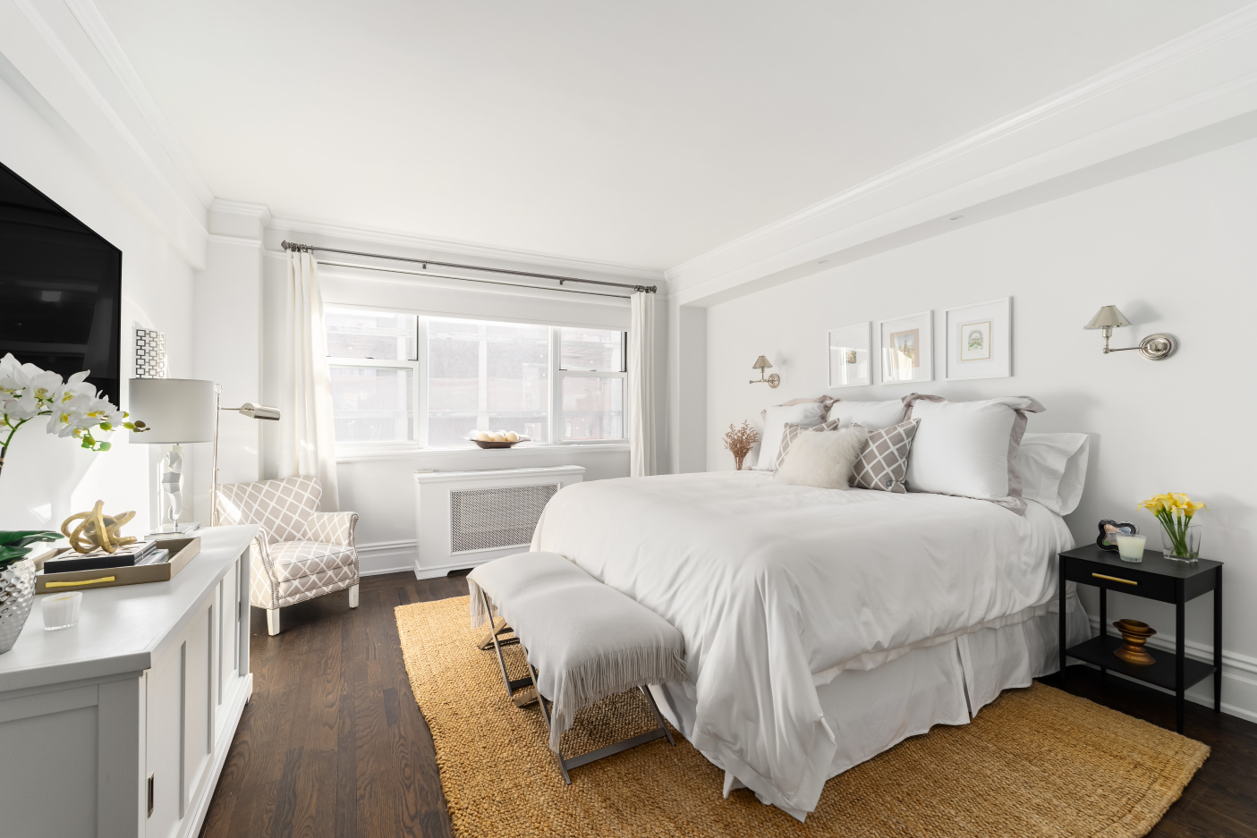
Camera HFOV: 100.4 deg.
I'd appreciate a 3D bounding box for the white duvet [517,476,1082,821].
[{"bbox_3d":[0.754,0.800,2.958,1.950,0.838,2.188,0,0,-28],"label":"white duvet"}]

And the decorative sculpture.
[{"bbox_3d":[-1.957,0.390,1.938,0.180,0.170,0.190,0,0,-28],"label":"decorative sculpture"}]

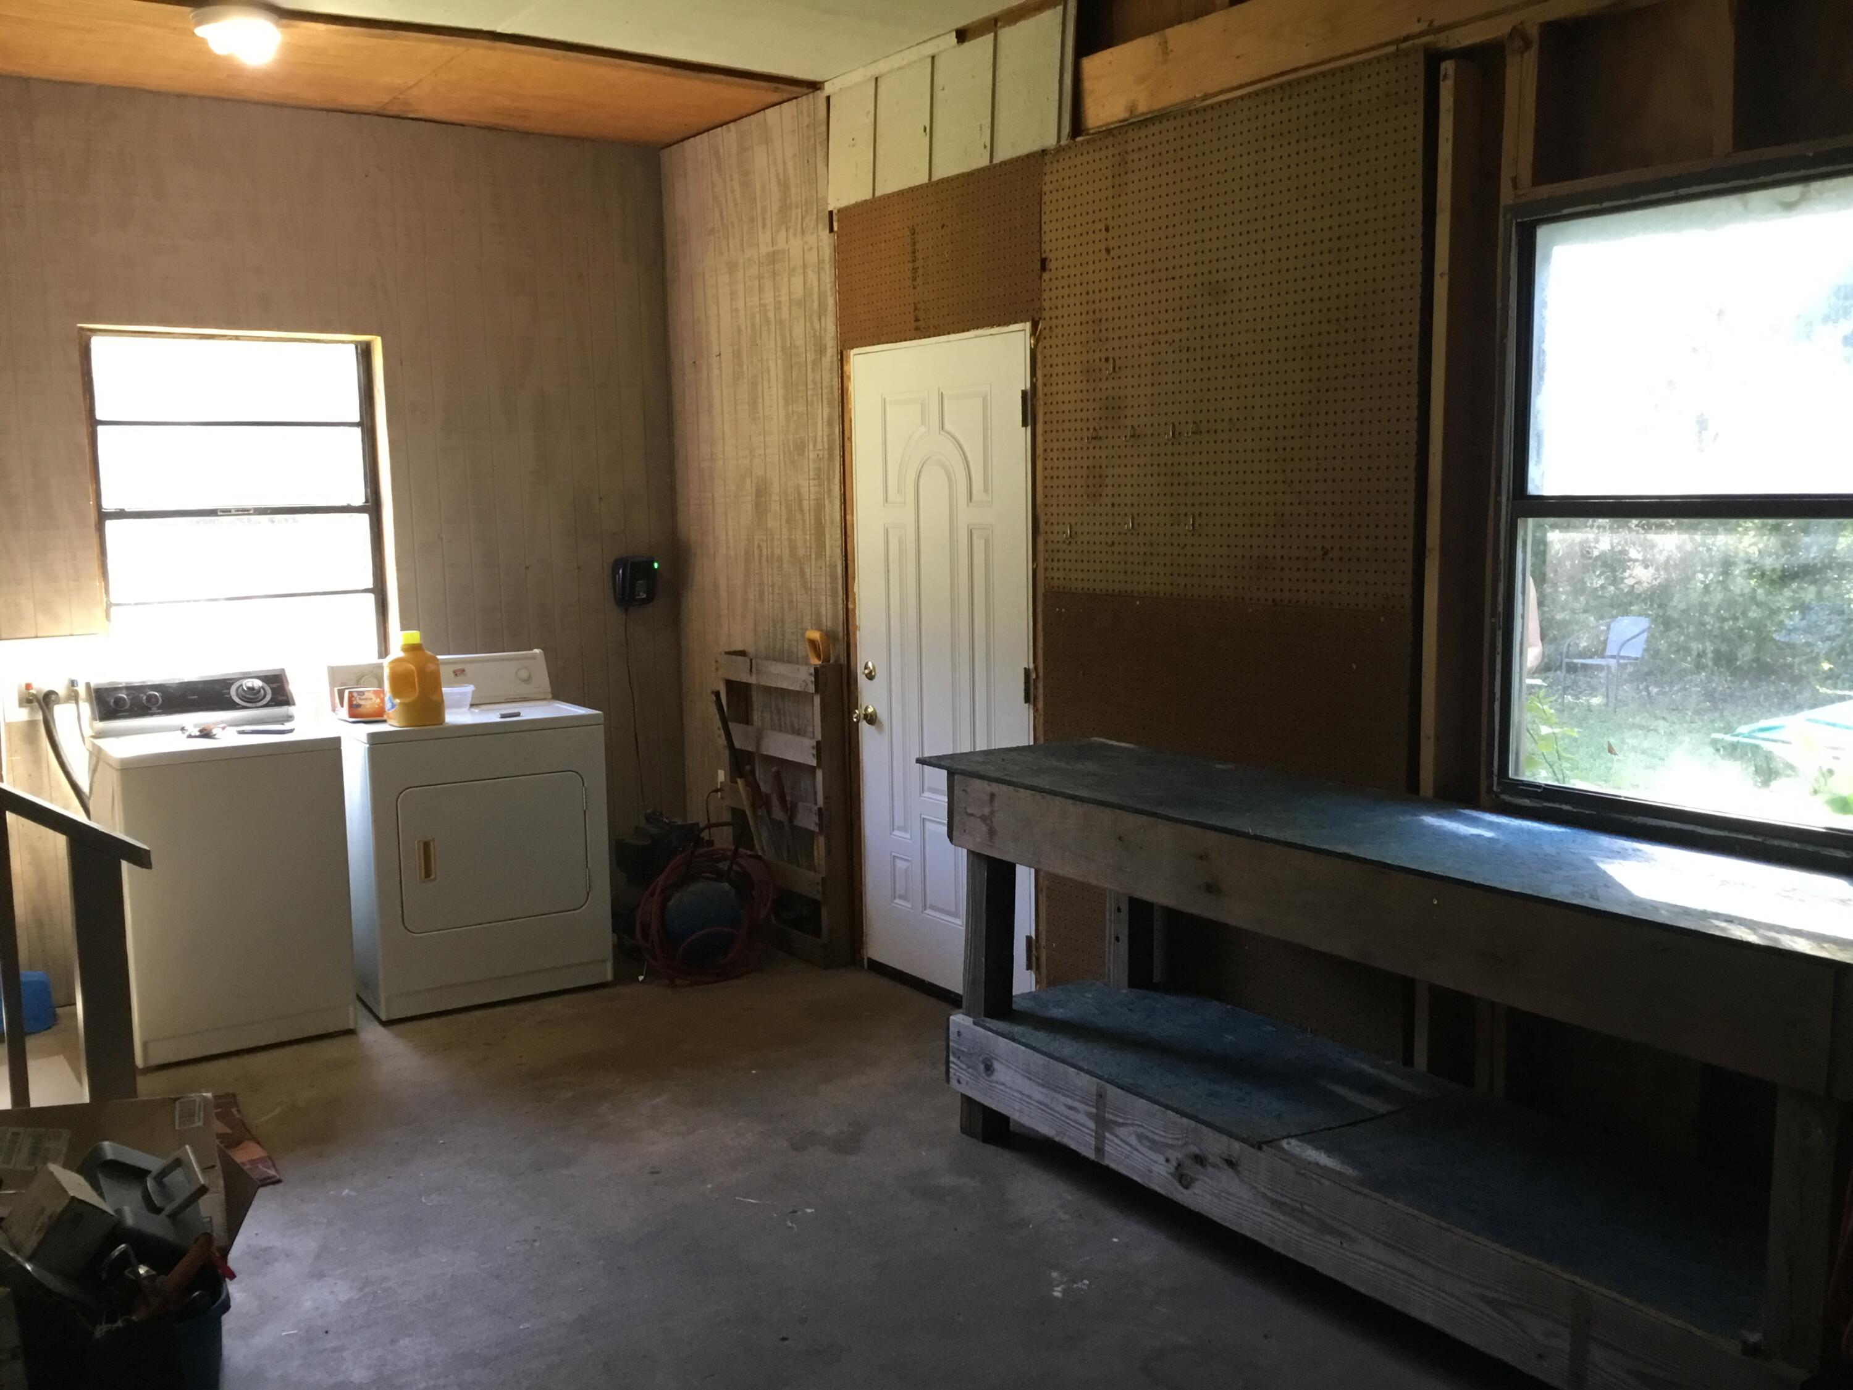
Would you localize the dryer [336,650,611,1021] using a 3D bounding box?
[{"bbox_3d":[-1.534,0.426,5.543,0.738,1.070,0.690,-5,9,-30],"label":"dryer"}]

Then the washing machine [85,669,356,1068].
[{"bbox_3d":[-2.167,0.495,5.104,0.605,1.065,0.660,-6,9,-32],"label":"washing machine"}]

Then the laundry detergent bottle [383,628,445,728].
[{"bbox_3d":[-1.623,-0.056,5.235,0.175,0.290,0.130,6,11,42],"label":"laundry detergent bottle"}]

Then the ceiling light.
[{"bbox_3d":[-1.834,-1.742,4.418,0.220,0.115,0.220,-6,10,-35],"label":"ceiling light"}]

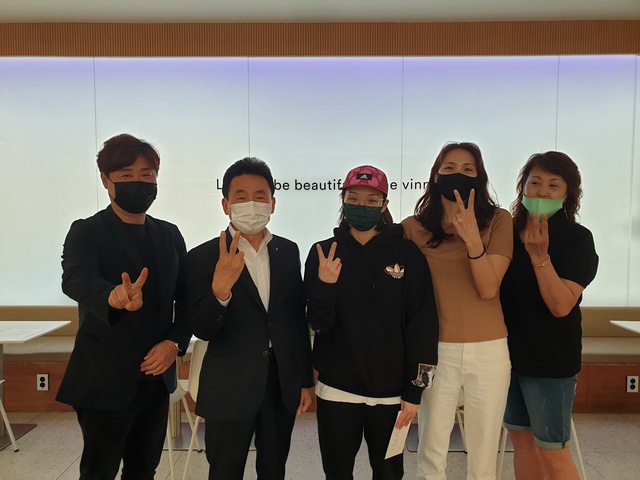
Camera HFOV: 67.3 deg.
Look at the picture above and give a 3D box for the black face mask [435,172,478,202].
[{"bbox_3d":[0.475,-0.180,1.660,0.145,0.105,0.085,5,5,17],"label":"black face mask"}]

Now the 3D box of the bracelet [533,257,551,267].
[{"bbox_3d":[0.714,0.068,1.550,0.062,0.022,0.050,-16,16,25],"label":"bracelet"}]

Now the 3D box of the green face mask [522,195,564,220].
[{"bbox_3d":[0.785,-0.114,1.680,0.145,0.095,0.085,9,8,34],"label":"green face mask"}]

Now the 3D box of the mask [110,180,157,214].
[{"bbox_3d":[-0.613,-0.140,1.580,0.145,0.115,0.090,-2,4,-30],"label":"mask"}]

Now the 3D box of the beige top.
[{"bbox_3d":[0.503,0.130,1.760,0.410,0.480,0.250,2,4,24],"label":"beige top"}]

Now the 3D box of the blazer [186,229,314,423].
[{"bbox_3d":[-0.239,0.292,1.680,0.460,0.670,0.340,-1,4,-20],"label":"blazer"}]

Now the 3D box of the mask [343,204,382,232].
[{"bbox_3d":[0.144,-0.073,1.630,0.140,0.100,0.085,4,4,11],"label":"mask"}]

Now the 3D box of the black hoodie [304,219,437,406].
[{"bbox_3d":[0.182,0.256,1.700,0.470,0.620,0.310,1,4,10],"label":"black hoodie"}]

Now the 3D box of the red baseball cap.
[{"bbox_3d":[0.155,-0.211,1.680,0.165,0.115,0.245,6,10,12],"label":"red baseball cap"}]

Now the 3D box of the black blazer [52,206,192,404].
[{"bbox_3d":[-0.655,0.224,1.620,0.480,0.680,0.380,-2,4,-24],"label":"black blazer"}]

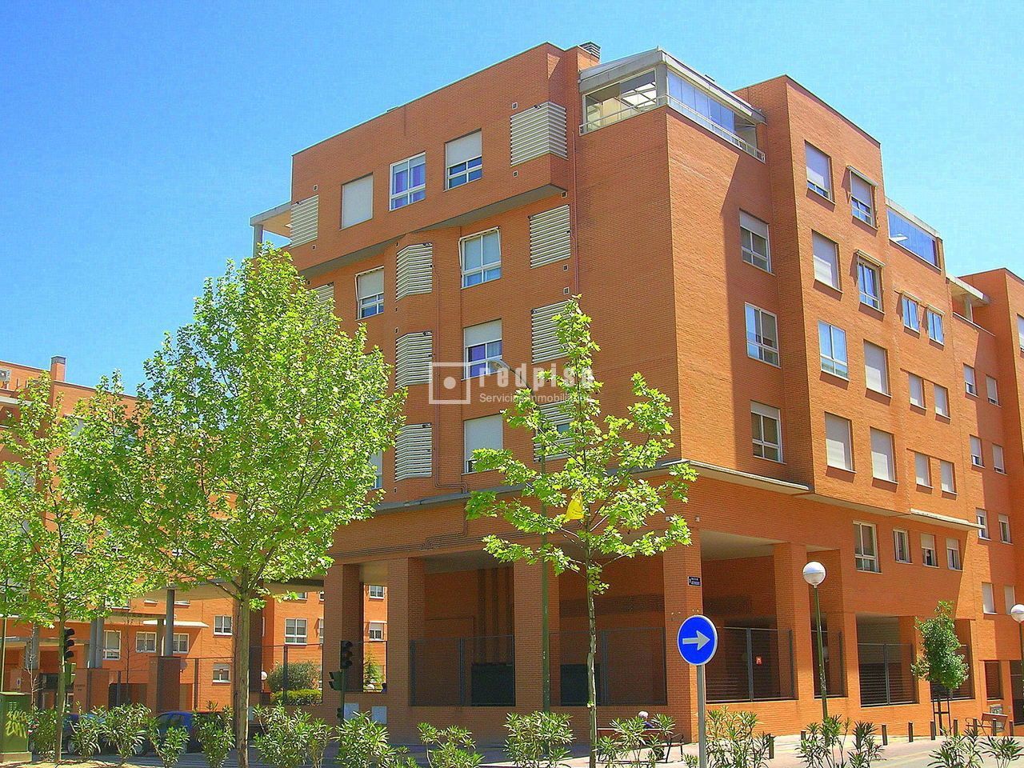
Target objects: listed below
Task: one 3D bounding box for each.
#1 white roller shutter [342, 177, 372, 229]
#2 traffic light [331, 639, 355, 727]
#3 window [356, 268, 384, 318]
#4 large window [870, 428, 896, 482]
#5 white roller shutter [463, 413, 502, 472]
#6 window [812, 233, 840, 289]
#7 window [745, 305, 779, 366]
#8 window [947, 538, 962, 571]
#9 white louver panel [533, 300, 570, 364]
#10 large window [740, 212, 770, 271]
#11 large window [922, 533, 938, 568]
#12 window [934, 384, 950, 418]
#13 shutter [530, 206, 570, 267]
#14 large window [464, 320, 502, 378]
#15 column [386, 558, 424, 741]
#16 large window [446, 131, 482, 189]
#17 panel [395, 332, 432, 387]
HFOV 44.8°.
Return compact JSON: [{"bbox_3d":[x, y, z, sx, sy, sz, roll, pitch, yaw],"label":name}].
[{"bbox_3d":[-5.312,-6.318,43.155,1.621,1.684,0.180,-12,-18,40],"label":"white roller shutter"},{"bbox_3d":[-4.430,8.235,32.288,0.400,3.050,0.480,-12,-18,39],"label":"traffic light"},{"bbox_3d":[-4.700,-3.105,42.558,1.530,1.620,0.170,-12,-17,40],"label":"window"},{"bbox_3d":[12.169,2.348,40.925,0.170,1.650,1.780,-12,-17,40],"label":"large window"},{"bbox_3d":[-0.872,1.897,39.351,1.655,1.694,0.138,-12,-18,40],"label":"white roller shutter"},{"bbox_3d":[10.148,-3.967,40.362,0.160,1.690,1.800,-12,-18,40],"label":"window"},{"bbox_3d":[7.550,-1.464,37.616,0.150,1.640,1.840,-12,-17,40],"label":"window"},{"bbox_3d":[16.443,6.376,46.443,0.160,1.160,1.270,-12,-18,40],"label":"window"},{"bbox_3d":[1.157,-1.527,36.827,1.480,1.680,0.120,-12,-18,40],"label":"white louver panel"},{"bbox_3d":[7.498,-4.374,38.572,0.160,1.665,1.770,-12,-18,40],"label":"large window"},{"bbox_3d":[14.960,5.997,44.787,0.160,1.160,1.280,-12,-18,40],"label":"large window"},{"bbox_3d":[16.507,0.674,47.950,0.160,1.190,1.430,-12,-18,40],"label":"window"},{"bbox_3d":[1.150,-4.443,37.510,1.520,1.660,0.130,-12,-17,40],"label":"shutter"},{"bbox_3d":[-0.901,-1.034,38.685,1.600,1.660,0.150,-12,-18,40],"label":"large window"},{"bbox_3d":[-3.364,8.340,39.511,0.970,5.620,0.740,-12,-18,40],"label":"column"},{"bbox_3d":[-1.473,-7.052,39.584,1.580,1.640,0.170,-12,-17,40],"label":"large window"},{"bbox_3d":[-3.236,-0.731,39.846,1.500,1.690,0.420,-12,-18,40],"label":"panel"}]

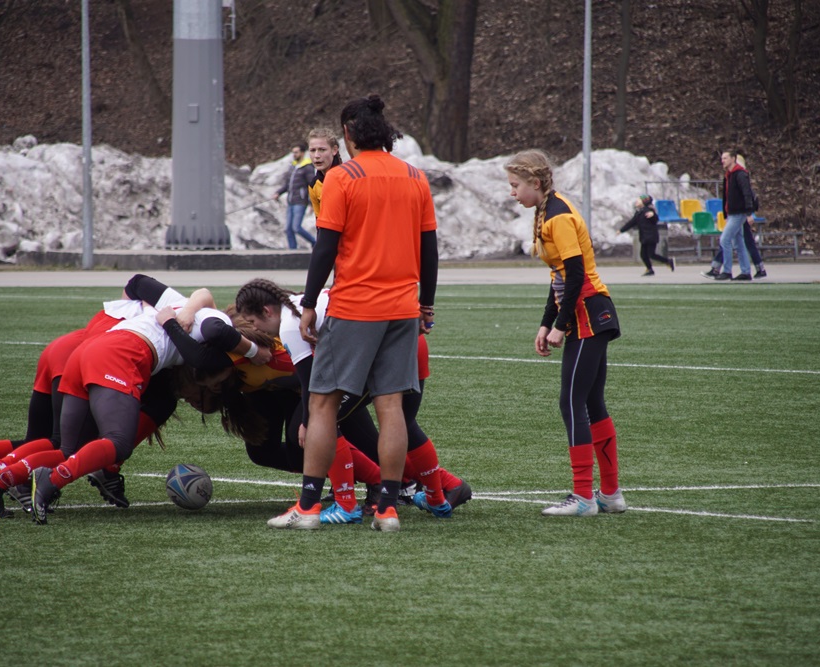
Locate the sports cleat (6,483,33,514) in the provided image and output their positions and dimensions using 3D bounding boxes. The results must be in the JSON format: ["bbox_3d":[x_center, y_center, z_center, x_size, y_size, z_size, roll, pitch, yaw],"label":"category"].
[{"bbox_3d":[-1.622,0.704,31.800,0.250,0.105,0.092,37,-6,-15],"label":"sports cleat"}]

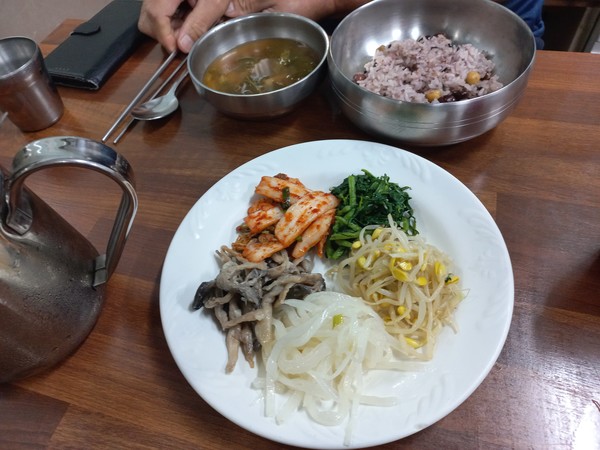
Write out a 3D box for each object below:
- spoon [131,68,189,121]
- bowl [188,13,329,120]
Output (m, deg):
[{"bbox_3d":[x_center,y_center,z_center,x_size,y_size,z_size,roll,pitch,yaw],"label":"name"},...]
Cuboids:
[{"bbox_3d":[-0.122,-0.187,0.500,0.042,0.022,0.202,11,56,15],"label":"spoon"},{"bbox_3d":[-0.040,-0.158,0.450,0.140,0.051,0.140,-3,54,5],"label":"bowl"}]

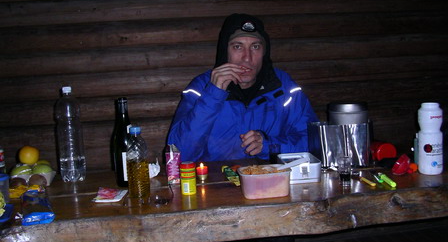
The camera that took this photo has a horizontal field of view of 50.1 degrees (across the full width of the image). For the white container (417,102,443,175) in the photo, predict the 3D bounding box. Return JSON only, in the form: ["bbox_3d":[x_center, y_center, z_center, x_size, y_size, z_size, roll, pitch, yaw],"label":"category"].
[{"bbox_3d":[0.648,0.057,1.500,0.077,0.221,0.077,-3,5,0],"label":"white container"}]

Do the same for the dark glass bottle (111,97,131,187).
[{"bbox_3d":[-0.316,0.069,1.535,0.074,0.286,0.074,-3,5,0],"label":"dark glass bottle"}]

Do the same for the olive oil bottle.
[{"bbox_3d":[-0.241,0.119,1.352,0.065,0.207,0.065,-3,5,0],"label":"olive oil bottle"}]

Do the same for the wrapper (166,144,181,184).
[{"bbox_3d":[-0.162,0.140,1.552,0.047,0.125,0.038,-3,5,-5],"label":"wrapper"}]

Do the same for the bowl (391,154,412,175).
[{"bbox_3d":[0.568,0.140,1.535,0.066,0.066,0.060,-3,5,0],"label":"bowl"}]

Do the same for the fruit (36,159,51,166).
[{"bbox_3d":[-0.644,0.173,1.700,0.070,0.066,0.070,-3,5,0],"label":"fruit"}]

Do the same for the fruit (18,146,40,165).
[{"bbox_3d":[-0.672,0.120,1.657,0.071,0.068,0.071,-3,5,0],"label":"fruit"}]

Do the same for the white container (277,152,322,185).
[{"bbox_3d":[0.235,0.153,1.551,0.104,0.062,0.178,-3,5,-3],"label":"white container"}]

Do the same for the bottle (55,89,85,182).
[{"bbox_3d":[-0.531,0.048,1.657,0.089,0.323,0.089,-3,5,0],"label":"bottle"}]

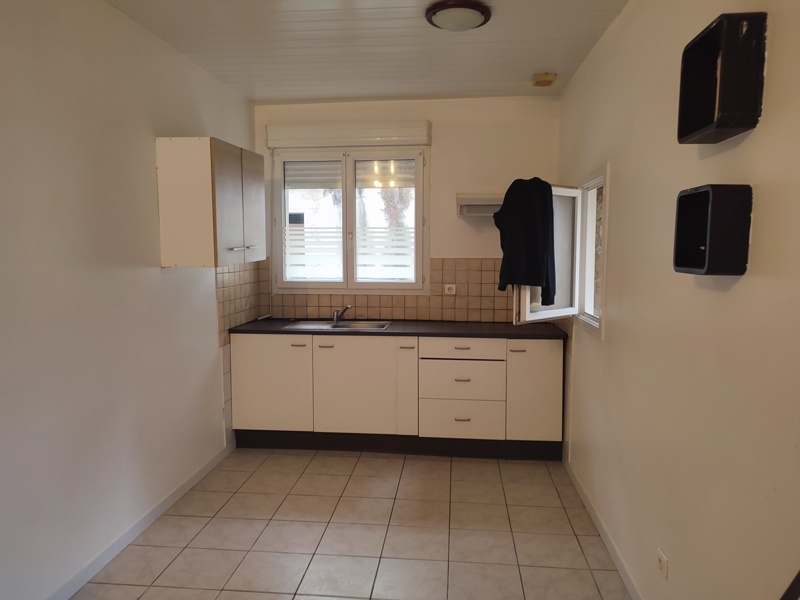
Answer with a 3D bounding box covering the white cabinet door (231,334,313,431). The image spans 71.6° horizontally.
[{"bbox_3d":[-0.909,0.590,3.965,0.598,0.695,0.020,1,4,7],"label":"white cabinet door"}]

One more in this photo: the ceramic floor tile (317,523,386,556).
[{"bbox_3d":[-0.230,1.198,2.764,0.315,0.010,0.315,1,4,6],"label":"ceramic floor tile"}]

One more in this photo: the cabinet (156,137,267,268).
[{"bbox_3d":[-1.135,-0.585,3.457,0.330,0.708,0.800,1,6,6],"label":"cabinet"}]

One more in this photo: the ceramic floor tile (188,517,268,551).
[{"bbox_3d":[-0.863,1.192,2.826,0.315,0.010,0.315,1,4,6],"label":"ceramic floor tile"}]

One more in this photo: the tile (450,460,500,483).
[{"bbox_3d":[0.497,1.136,3.648,0.315,0.010,0.315,1,4,6],"label":"tile"}]

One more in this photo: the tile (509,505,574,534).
[{"bbox_3d":[0.776,1.224,3.091,0.326,0.010,0.326,1,5,6],"label":"tile"}]

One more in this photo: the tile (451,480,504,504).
[{"bbox_3d":[0.479,1.195,3.446,0.326,0.010,0.326,1,5,6],"label":"tile"}]

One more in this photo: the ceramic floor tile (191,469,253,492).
[{"bbox_3d":[-1.144,1.178,3.605,0.288,0.010,0.326,1,5,6],"label":"ceramic floor tile"}]

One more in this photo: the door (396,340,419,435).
[{"bbox_3d":[0.054,0.600,3.892,0.147,0.699,0.020,0,4,7],"label":"door"}]

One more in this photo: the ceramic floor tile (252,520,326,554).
[{"bbox_3d":[-0.570,1.235,2.896,0.326,0.010,0.326,1,5,6],"label":"ceramic floor tile"}]

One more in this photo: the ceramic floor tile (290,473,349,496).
[{"bbox_3d":[-0.491,1.153,3.441,0.316,0.010,0.311,1,5,6],"label":"ceramic floor tile"}]

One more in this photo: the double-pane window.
[{"bbox_3d":[-0.413,-0.632,4.521,1.250,1.160,0.080,1,4,6],"label":"double-pane window"}]

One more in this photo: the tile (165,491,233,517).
[{"bbox_3d":[-1.165,1.196,3.249,0.305,0.010,0.322,1,4,6],"label":"tile"}]

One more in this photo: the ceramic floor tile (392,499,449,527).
[{"bbox_3d":[0.115,1.184,3.066,0.316,0.010,0.311,1,5,6],"label":"ceramic floor tile"}]

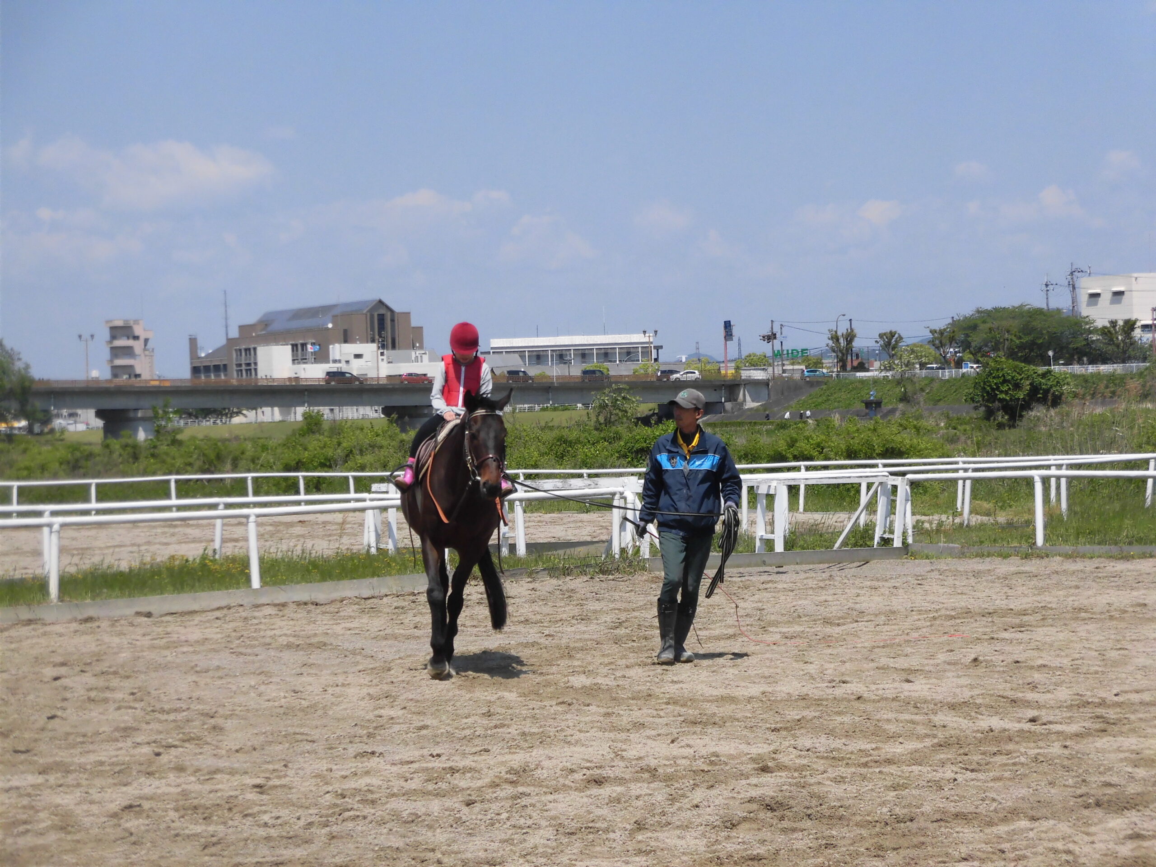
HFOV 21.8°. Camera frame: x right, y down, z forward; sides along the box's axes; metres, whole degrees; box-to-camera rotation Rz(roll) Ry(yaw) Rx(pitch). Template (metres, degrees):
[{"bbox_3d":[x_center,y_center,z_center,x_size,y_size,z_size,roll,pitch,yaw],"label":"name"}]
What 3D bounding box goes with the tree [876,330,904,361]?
[{"bbox_3d":[40.949,-10.979,395.000,3.700,5.200,3.600,-1,1,0],"label":"tree"}]

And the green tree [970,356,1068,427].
[{"bbox_3d":[29.330,-2.790,200.000,6.800,4.600,6.000,-1,0,0],"label":"green tree"}]

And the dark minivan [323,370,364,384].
[{"bbox_3d":[-29.130,-6.930,375.000,4.800,1.800,1.800,-1,0,-3],"label":"dark minivan"}]

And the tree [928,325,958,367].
[{"bbox_3d":[45.160,-10.790,372.000,3.700,5.200,3.700,-1,0,0],"label":"tree"}]

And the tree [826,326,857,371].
[{"bbox_3d":[34.599,-11.217,395.000,4.000,6.200,3.800,-1,1,0],"label":"tree"}]

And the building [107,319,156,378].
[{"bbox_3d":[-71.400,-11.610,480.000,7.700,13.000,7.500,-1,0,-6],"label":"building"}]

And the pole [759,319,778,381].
[{"bbox_3d":[24.410,-10.643,385.000,2.400,7.750,0.700,-1,1,0],"label":"pole"}]

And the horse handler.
[{"bbox_3d":[0.703,0.591,19.100,0.660,1.740,0.450,-1,1,3],"label":"horse handler"}]

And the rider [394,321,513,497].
[{"bbox_3d":[-0.781,-0.153,18.900,0.730,1.090,0.600,-1,1,-2],"label":"rider"}]

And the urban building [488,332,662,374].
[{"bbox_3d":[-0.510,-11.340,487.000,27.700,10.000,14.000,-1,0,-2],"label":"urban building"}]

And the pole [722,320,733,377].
[{"bbox_3d":[19.703,-11.157,395.000,1.300,7.500,0.400,-1,1,11],"label":"pole"}]

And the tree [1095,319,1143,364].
[{"bbox_3d":[63.050,-10.780,350.000,5.600,5.300,5.200,-1,0,0],"label":"tree"}]

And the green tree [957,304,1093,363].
[{"bbox_3d":[60.119,-13.143,405.000,19.000,8.400,14.000,-1,1,0],"label":"green tree"}]

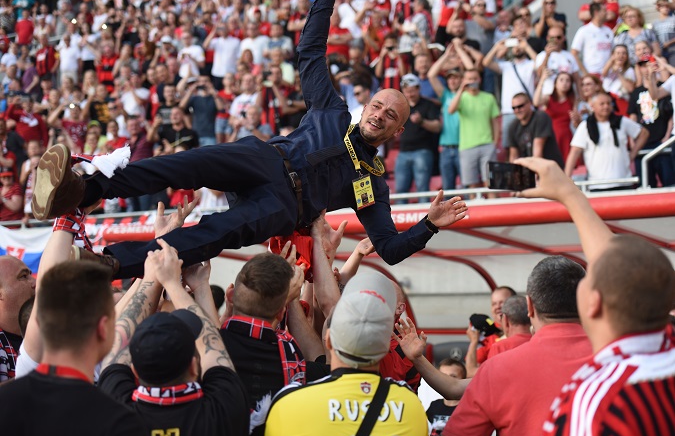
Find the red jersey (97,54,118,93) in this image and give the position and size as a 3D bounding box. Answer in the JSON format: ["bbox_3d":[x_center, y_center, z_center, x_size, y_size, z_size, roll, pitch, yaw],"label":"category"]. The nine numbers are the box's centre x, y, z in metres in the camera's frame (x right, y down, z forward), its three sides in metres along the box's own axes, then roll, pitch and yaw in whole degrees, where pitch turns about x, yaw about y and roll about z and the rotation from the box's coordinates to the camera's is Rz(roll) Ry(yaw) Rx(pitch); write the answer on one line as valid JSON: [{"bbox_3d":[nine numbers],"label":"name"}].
[{"bbox_3d":[-4.346,-2.731,24.800,0.460,0.720,0.270,0,-3,-6],"label":"red jersey"}]

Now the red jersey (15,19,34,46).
[{"bbox_3d":[-7.703,-4.565,32.300,0.480,0.660,0.270,0,-3,-3],"label":"red jersey"}]

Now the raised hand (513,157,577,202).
[{"bbox_3d":[0.505,-0.091,3.200,0.140,0.110,0.110,-2,-4,37],"label":"raised hand"}]

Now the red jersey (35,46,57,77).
[{"bbox_3d":[-6.264,-3.352,28.200,0.480,0.700,0.280,-1,-3,18],"label":"red jersey"}]

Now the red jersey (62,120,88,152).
[{"bbox_3d":[-4.272,-1.313,21.400,0.440,0.600,0.260,0,-3,-9],"label":"red jersey"}]

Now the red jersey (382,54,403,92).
[{"bbox_3d":[0.716,-1.889,17.400,0.380,0.560,0.240,0,-3,3],"label":"red jersey"}]

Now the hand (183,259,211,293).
[{"bbox_3d":[-0.473,0.189,4.400,0.100,0.130,0.090,0,-3,6],"label":"hand"}]

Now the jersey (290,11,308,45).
[{"bbox_3d":[-0.592,-3.189,22.200,0.480,0.660,0.280,0,-3,7],"label":"jersey"}]

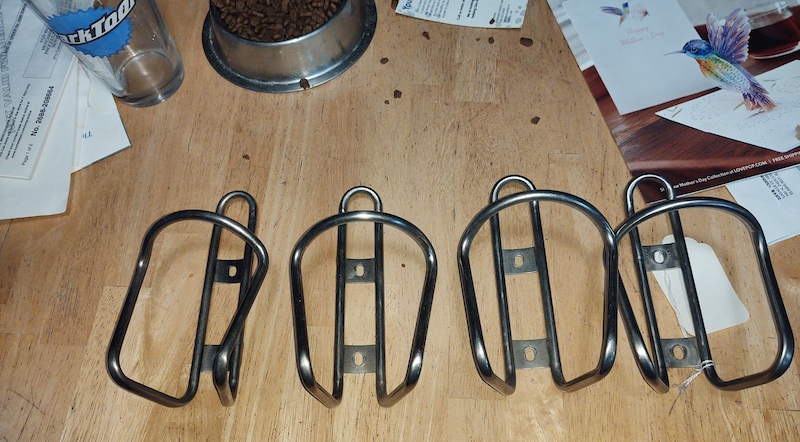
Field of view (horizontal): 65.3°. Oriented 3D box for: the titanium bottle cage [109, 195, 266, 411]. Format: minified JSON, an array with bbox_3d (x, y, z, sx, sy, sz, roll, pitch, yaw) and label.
[{"bbox_3d":[-0.122,0.034,0.393,0.090,0.084,0.152,-1,62,8],"label":"titanium bottle cage"}]

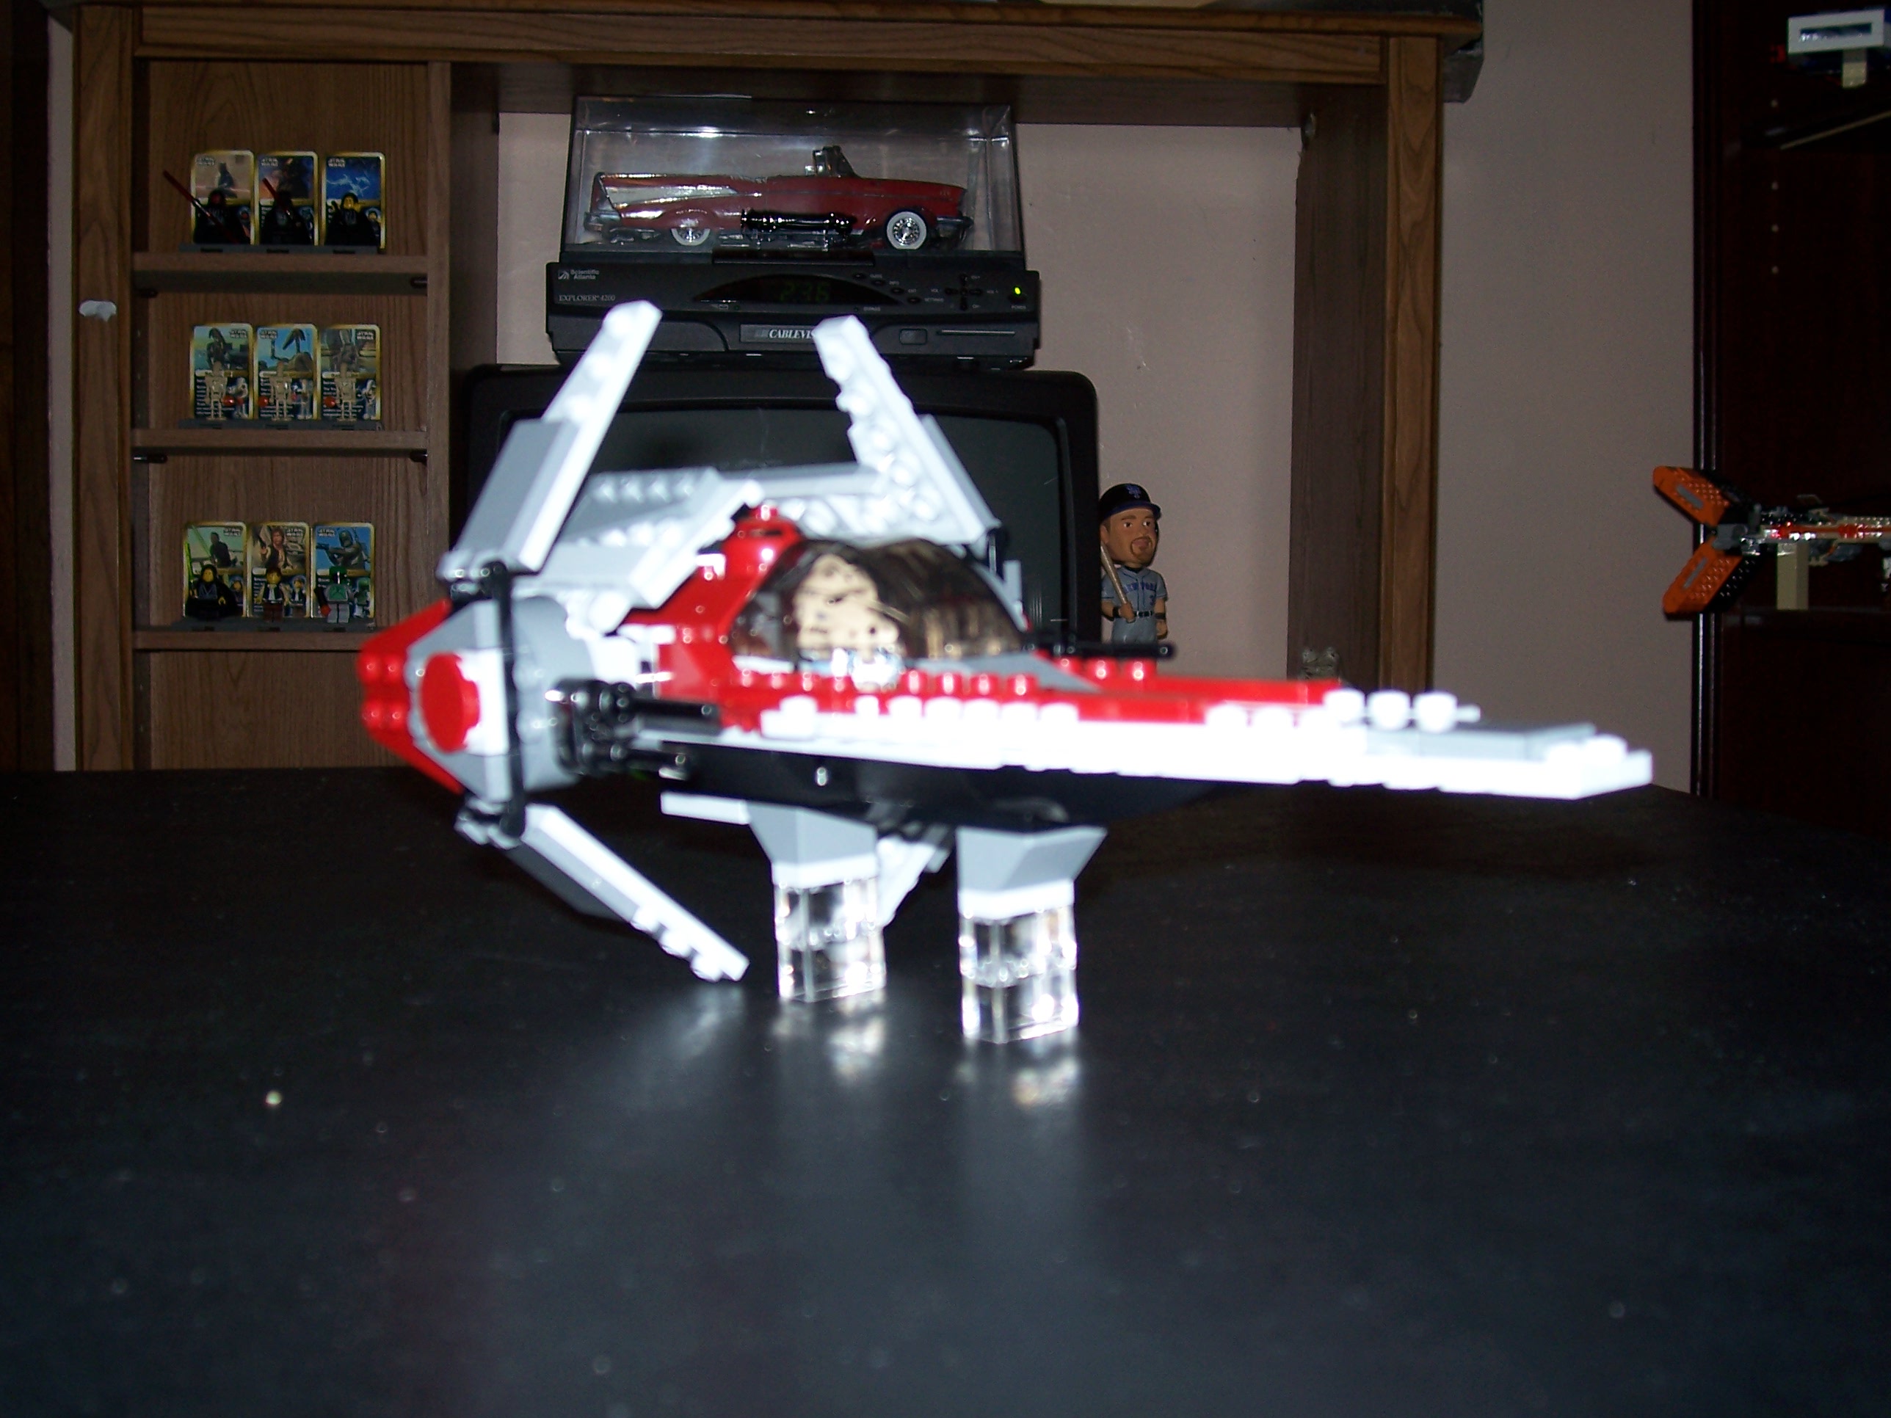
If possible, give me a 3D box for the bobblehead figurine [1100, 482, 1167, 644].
[{"bbox_3d":[0.141,-0.081,1.710,0.062,0.175,0.062,-2,4,-17],"label":"bobblehead figurine"}]

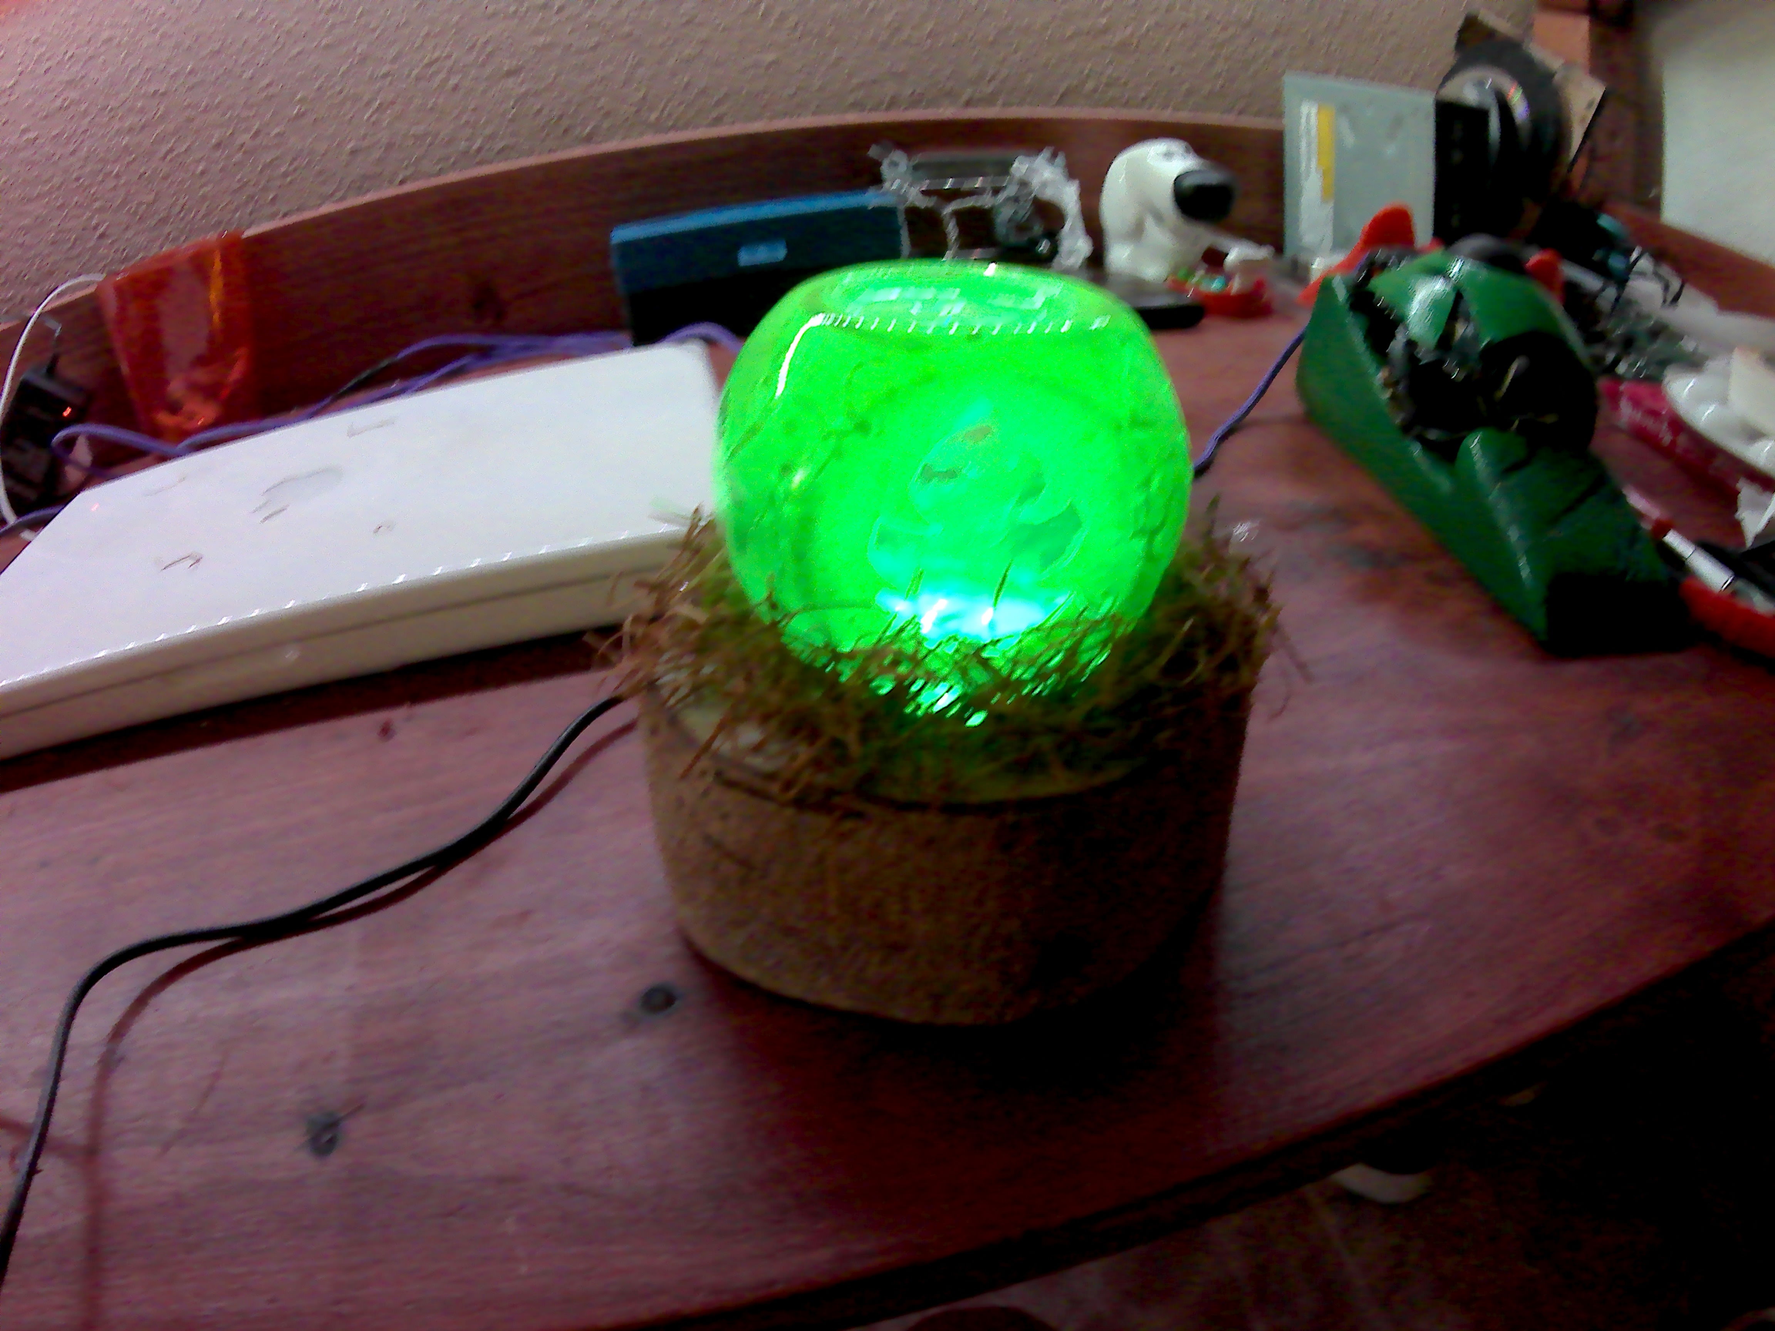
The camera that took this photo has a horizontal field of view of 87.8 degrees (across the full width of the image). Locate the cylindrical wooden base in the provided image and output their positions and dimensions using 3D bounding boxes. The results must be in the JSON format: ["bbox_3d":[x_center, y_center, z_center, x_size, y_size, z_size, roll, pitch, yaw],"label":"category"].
[{"bbox_3d":[0.010,0.008,0.179,0.116,0.040,0.116,-5,33,3],"label":"cylindrical wooden base"}]

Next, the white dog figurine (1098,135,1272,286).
[{"bbox_3d":[0.164,-0.246,0.505,0.072,0.075,0.052,11,37,25],"label":"white dog figurine"}]

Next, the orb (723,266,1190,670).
[{"bbox_3d":[0.011,-0.034,0.157,0.079,0.065,0.079,-7,33,0],"label":"orb"}]

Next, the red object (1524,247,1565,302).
[{"bbox_3d":[0.274,-0.163,0.385,0.018,0.028,0.018,-7,33,0],"label":"red object"}]

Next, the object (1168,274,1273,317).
[{"bbox_3d":[0.168,-0.187,0.467,0.052,0.014,0.044,-7,33,0],"label":"object"}]

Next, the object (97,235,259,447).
[{"bbox_3d":[-0.364,-0.168,0.473,0.058,0.083,0.020,-25,37,-25],"label":"object"}]

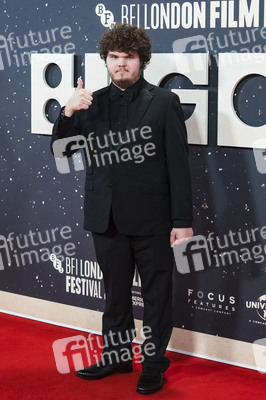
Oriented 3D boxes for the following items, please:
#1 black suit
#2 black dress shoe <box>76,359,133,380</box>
[{"bbox_3d":[-0.058,0.145,2.974,0.700,1.500,0.400,5,10,28],"label":"black suit"},{"bbox_3d":[-0.150,0.878,3.149,0.300,0.108,0.108,-3,9,-18],"label":"black dress shoe"}]

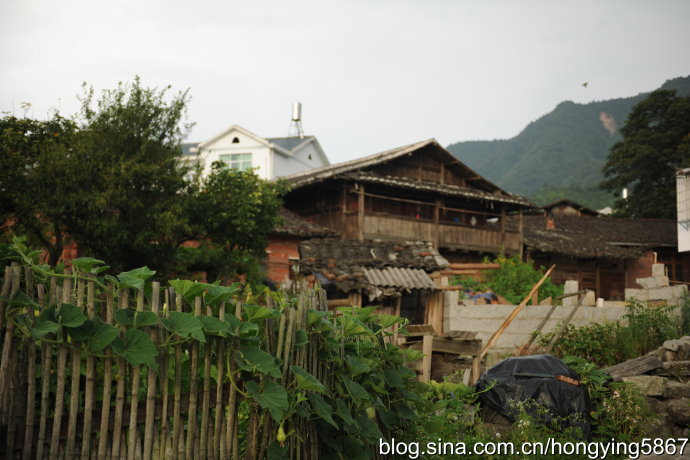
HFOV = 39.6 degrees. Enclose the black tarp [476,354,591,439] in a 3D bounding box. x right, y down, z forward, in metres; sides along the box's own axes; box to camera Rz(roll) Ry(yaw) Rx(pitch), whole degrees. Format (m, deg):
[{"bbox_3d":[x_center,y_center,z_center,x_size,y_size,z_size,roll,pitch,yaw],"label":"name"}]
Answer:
[{"bbox_3d":[1.908,1.685,9.700,1.020,0.800,0.900,2,-6,-15],"label":"black tarp"}]

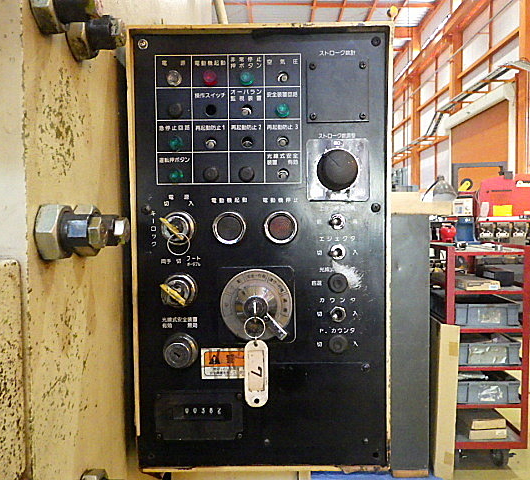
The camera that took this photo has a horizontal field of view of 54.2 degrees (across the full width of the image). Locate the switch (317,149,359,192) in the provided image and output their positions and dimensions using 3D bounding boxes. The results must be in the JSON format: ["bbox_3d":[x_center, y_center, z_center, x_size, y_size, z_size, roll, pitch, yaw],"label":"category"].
[{"bbox_3d":[0.075,-0.071,0.515,0.041,0.041,0.023,0,2,0],"label":"switch"}]

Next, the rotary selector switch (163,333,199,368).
[{"bbox_3d":[-0.086,0.114,0.522,0.035,0.035,0.025,0,2,0],"label":"rotary selector switch"}]

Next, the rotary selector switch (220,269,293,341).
[{"bbox_3d":[-0.008,0.068,0.515,0.075,0.074,0.035,0,2,0],"label":"rotary selector switch"}]

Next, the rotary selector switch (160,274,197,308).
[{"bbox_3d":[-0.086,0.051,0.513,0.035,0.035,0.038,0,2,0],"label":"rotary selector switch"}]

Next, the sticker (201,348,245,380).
[{"bbox_3d":[-0.039,0.129,0.535,0.051,0.033,0.001,0,2,0],"label":"sticker"}]

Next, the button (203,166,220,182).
[{"bbox_3d":[-0.054,-0.067,0.523,0.016,0.016,0.008,0,2,0],"label":"button"}]

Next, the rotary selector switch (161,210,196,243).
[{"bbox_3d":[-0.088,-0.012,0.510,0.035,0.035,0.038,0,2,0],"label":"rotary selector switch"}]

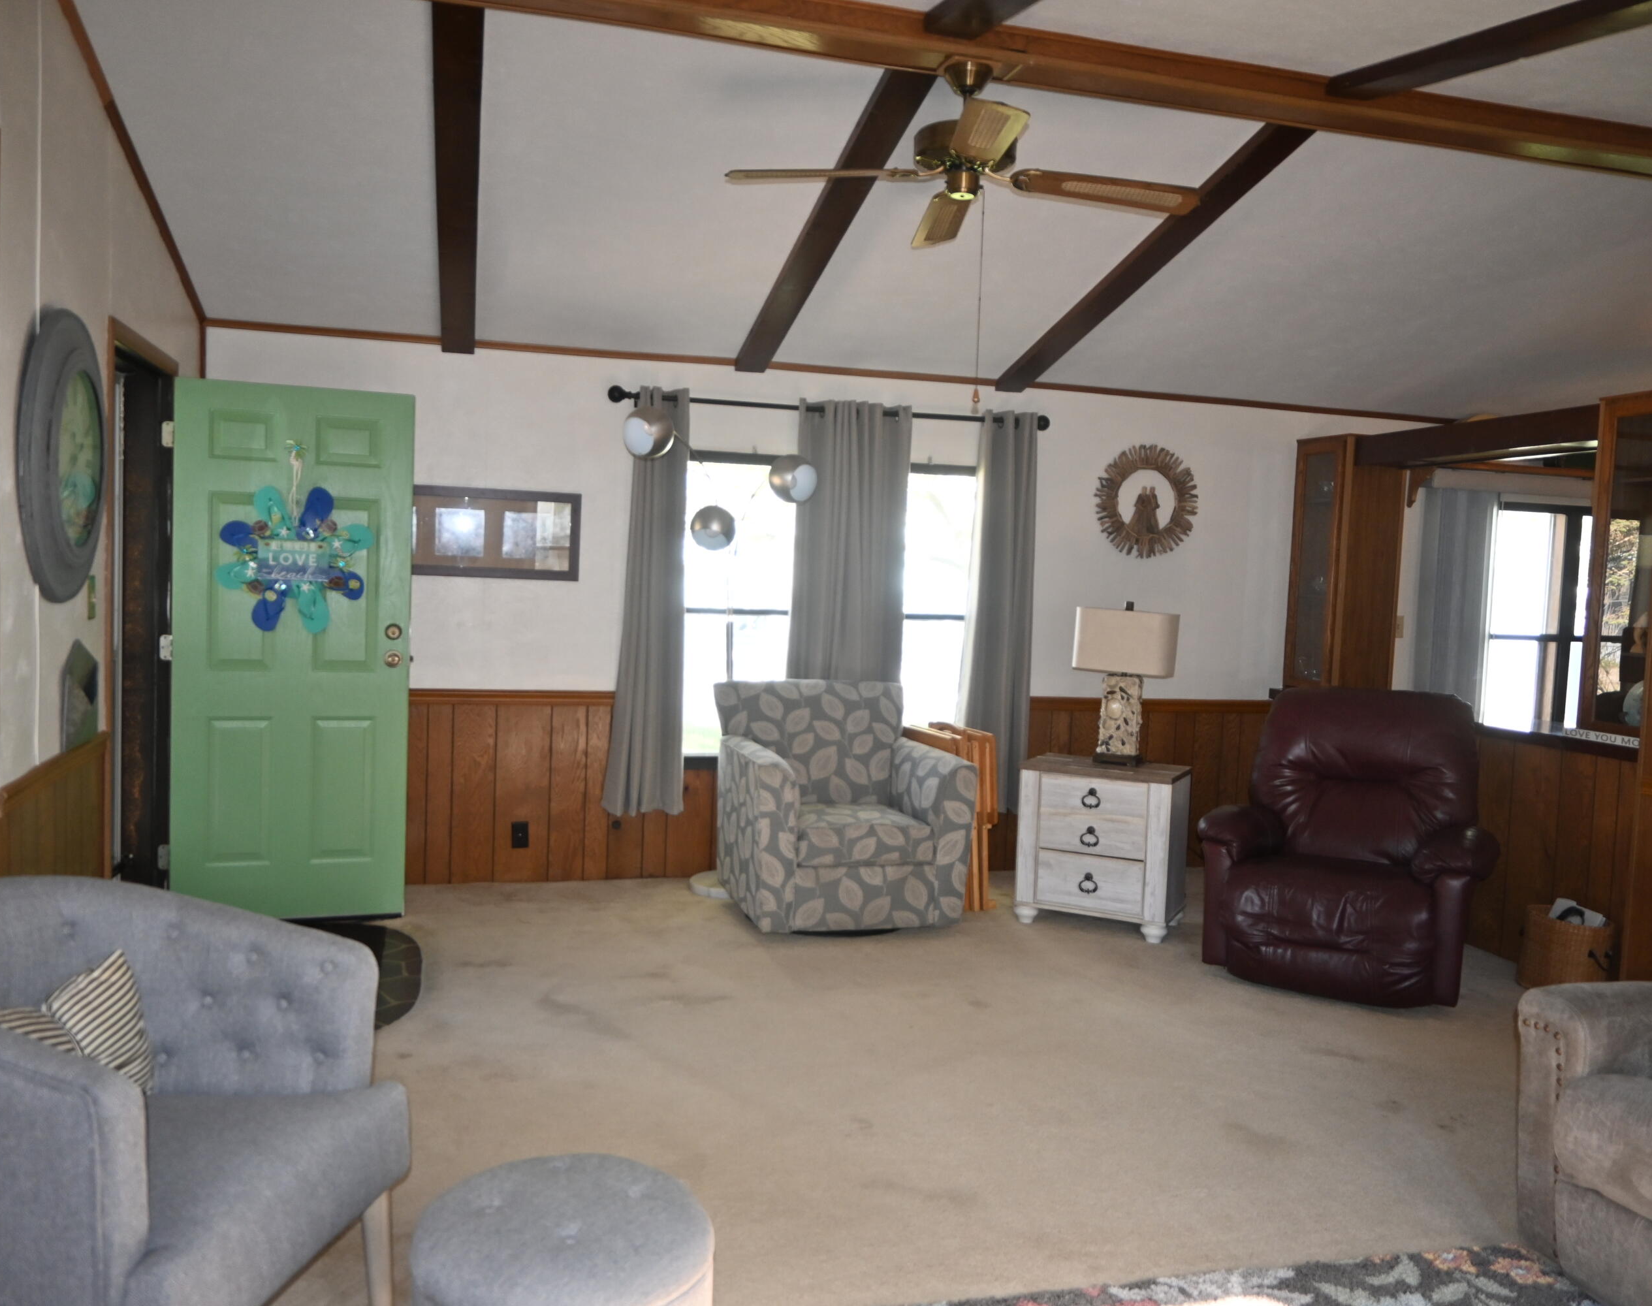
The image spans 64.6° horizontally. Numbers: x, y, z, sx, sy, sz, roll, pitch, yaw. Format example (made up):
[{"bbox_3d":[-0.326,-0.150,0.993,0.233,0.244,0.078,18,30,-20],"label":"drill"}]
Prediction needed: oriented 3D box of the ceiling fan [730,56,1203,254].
[{"bbox_3d":[0.385,-1.452,3.640,1.314,0.370,1.314,2,4,-2],"label":"ceiling fan"}]

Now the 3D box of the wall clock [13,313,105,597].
[{"bbox_3d":[-1.944,-0.503,3.361,0.055,0.735,0.735,1,4,-15],"label":"wall clock"}]

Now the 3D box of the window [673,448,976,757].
[{"bbox_3d":[0.036,-0.186,6.003,1.470,1.420,0.090,1,4,-15],"label":"window"}]

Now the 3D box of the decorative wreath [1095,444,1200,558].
[{"bbox_3d":[1.528,-0.719,6.210,0.530,0.532,0.055,1,3,-15],"label":"decorative wreath"}]

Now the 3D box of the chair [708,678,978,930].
[{"bbox_3d":[0.059,0.607,5.371,0.890,0.940,0.860,1,4,-17],"label":"chair"}]

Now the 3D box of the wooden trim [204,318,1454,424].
[{"bbox_3d":[0.383,-1.236,5.886,5.848,0.036,0.022,1,4,-15],"label":"wooden trim"}]

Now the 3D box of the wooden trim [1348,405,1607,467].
[{"bbox_3d":[2.732,-0.873,5.392,0.260,0.130,1.355,1,4,-15],"label":"wooden trim"}]

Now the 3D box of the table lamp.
[{"bbox_3d":[1.271,0.127,5.562,0.415,0.680,0.200,4,4,26],"label":"table lamp"}]

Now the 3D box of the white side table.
[{"bbox_3d":[1.117,0.770,5.263,0.585,0.629,0.435,3,3,23],"label":"white side table"}]

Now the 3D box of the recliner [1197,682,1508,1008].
[{"bbox_3d":[1.958,0.643,4.848,0.950,0.990,0.950,4,4,26],"label":"recliner"}]

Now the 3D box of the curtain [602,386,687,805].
[{"bbox_3d":[-0.749,-0.211,5.563,0.348,1.820,0.120,1,3,-15],"label":"curtain"}]

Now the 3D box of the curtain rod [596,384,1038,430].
[{"bbox_3d":[0.055,-1.066,5.727,2.000,0.066,0.075,1,3,-15],"label":"curtain rod"}]

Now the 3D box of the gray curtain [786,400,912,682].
[{"bbox_3d":[0.101,-0.197,5.900,0.560,1.860,0.110,1,4,-15],"label":"gray curtain"}]

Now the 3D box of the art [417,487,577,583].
[{"bbox_3d":[-1.498,-0.498,5.420,0.940,0.366,0.030,1,3,-15],"label":"art"}]

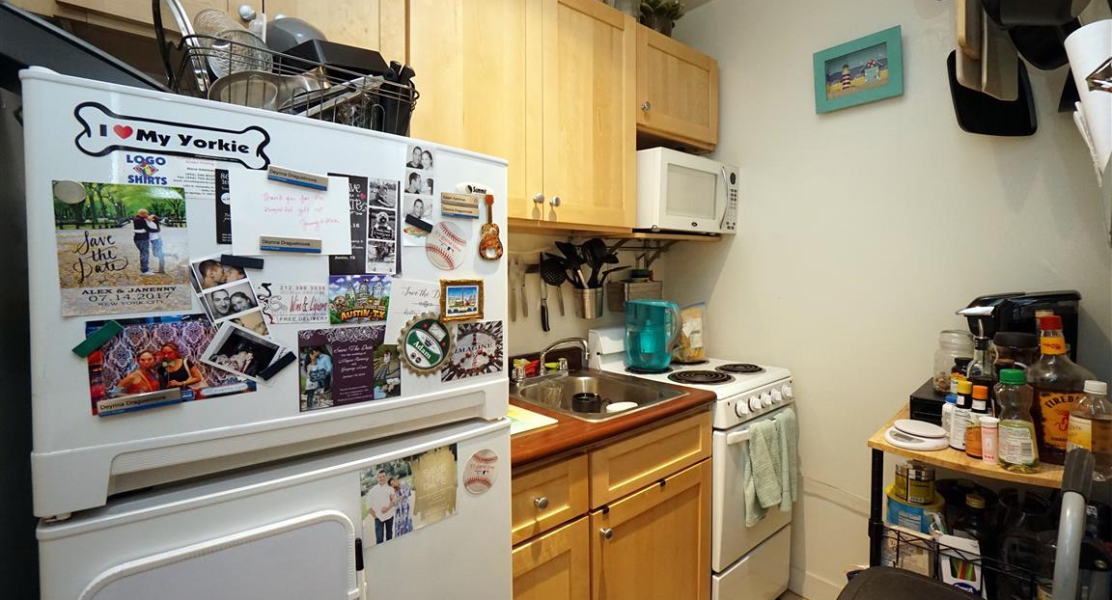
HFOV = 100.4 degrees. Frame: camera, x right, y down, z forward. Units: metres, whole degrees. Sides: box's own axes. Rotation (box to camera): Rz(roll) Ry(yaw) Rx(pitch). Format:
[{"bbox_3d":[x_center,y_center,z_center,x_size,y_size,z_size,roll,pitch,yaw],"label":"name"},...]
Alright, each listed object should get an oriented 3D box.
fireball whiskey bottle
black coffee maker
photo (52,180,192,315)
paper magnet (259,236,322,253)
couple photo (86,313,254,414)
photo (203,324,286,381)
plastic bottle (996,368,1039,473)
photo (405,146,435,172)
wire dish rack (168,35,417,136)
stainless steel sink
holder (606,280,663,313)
[{"bbox_3d":[1.018,0.179,0.927,0.101,0.292,0.098,2,4,40],"label":"fireball whiskey bottle"},{"bbox_3d":[1.107,0.153,1.127,0.305,0.325,0.130,-1,3,-23],"label":"black coffee maker"},{"bbox_3d":[-0.489,-0.057,0.529,0.111,0.147,0.003,-2,3,-39],"label":"photo"},{"bbox_3d":[-0.370,-0.077,0.652,0.075,0.017,0.005,-2,4,-39],"label":"paper magnet"},{"bbox_3d":[-0.451,0.071,0.555,0.152,0.104,0.006,-4,5,-39],"label":"couple photo"},{"bbox_3d":[-0.397,0.070,0.599,0.083,0.055,0.006,36,-20,-35],"label":"photo"},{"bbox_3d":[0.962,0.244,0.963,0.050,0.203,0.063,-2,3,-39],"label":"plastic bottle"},{"bbox_3d":[-0.222,-0.235,0.764,0.045,0.037,0.003,-2,4,-39],"label":"photo"},{"bbox_3d":[-0.506,-0.323,0.896,0.351,0.130,0.380,-2,4,-39],"label":"wire dish rack"},{"bbox_3d":[0.084,0.370,1.490,0.425,0.180,0.550,-2,3,-39],"label":"stainless steel sink"},{"bbox_3d":[0.358,-0.019,2.093,0.245,0.137,0.115,-2,3,-39],"label":"holder"}]

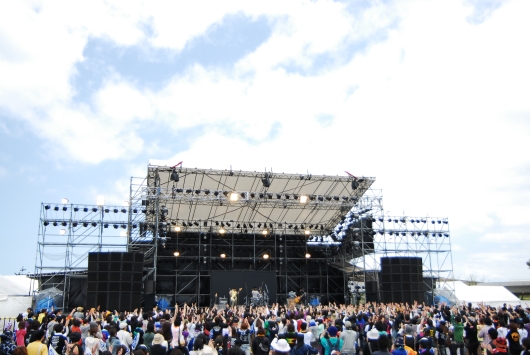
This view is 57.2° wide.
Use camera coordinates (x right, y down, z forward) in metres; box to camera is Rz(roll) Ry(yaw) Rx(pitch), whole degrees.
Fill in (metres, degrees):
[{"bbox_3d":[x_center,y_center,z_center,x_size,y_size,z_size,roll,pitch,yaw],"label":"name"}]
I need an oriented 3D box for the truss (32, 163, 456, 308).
[{"bbox_3d":[-1.000,5.940,38.480,29.780,10.500,11.250,3,-13,-13],"label":"truss"}]

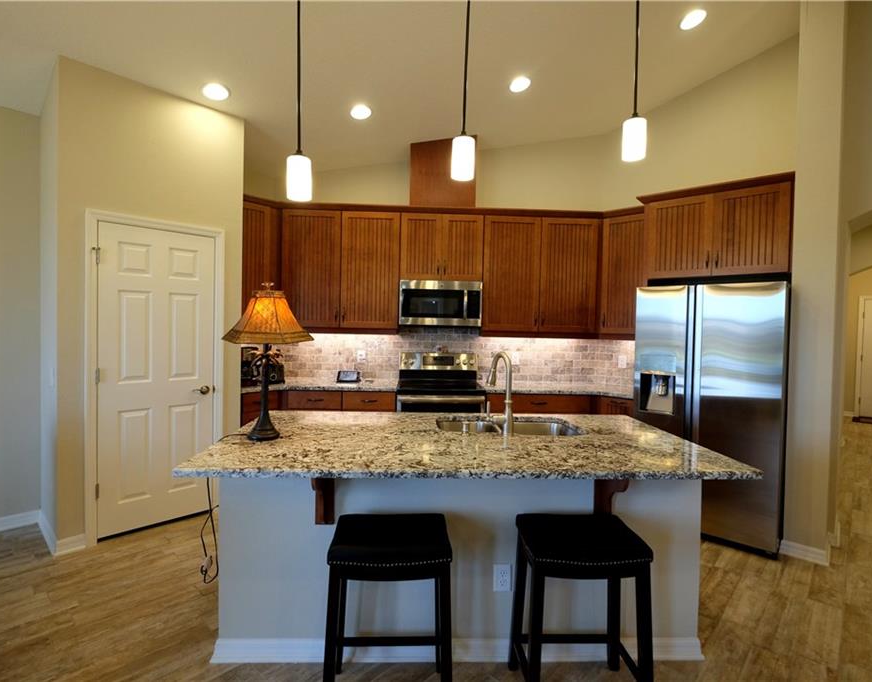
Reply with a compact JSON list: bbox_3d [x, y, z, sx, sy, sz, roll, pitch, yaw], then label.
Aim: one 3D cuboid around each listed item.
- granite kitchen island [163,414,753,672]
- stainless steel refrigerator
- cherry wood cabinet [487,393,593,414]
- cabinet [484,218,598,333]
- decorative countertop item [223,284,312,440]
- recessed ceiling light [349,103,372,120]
[{"bbox_3d":[0.110,0.896,2.138,2.100,0.915,1.075,1,1,-2],"label":"granite kitchen island"},{"bbox_3d":[2.101,0.481,3.448,0.910,1.760,0.820,2,2,43],"label":"stainless steel refrigerator"},{"bbox_3d":[0.884,0.880,4.257,0.930,0.880,0.600,1,1,-2],"label":"cherry wood cabinet"},{"bbox_3d":[0.970,-0.614,4.390,1.085,1.100,0.335,1,2,-2],"label":"cabinet"},{"bbox_3d":[-0.740,0.079,1.976,0.400,0.675,0.400,1,2,-2],"label":"decorative countertop item"},{"bbox_3d":[-0.600,-1.827,3.609,0.190,0.040,0.190,-9,-8,-1],"label":"recessed ceiling light"}]

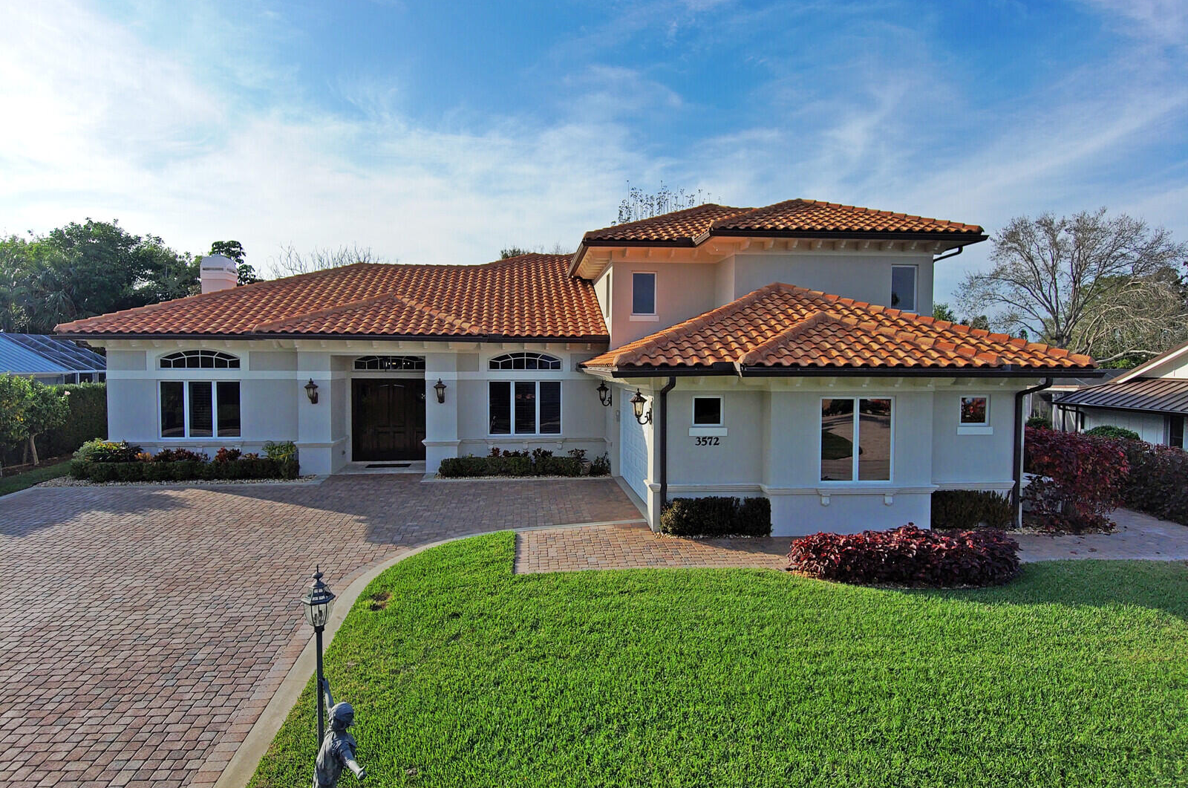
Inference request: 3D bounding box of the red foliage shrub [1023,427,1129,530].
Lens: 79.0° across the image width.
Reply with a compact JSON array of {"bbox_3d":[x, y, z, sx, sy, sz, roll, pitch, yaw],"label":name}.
[{"bbox_3d":[9.100,1.576,13.900,1.850,1.730,1.450,0,3,-6],"label":"red foliage shrub"}]

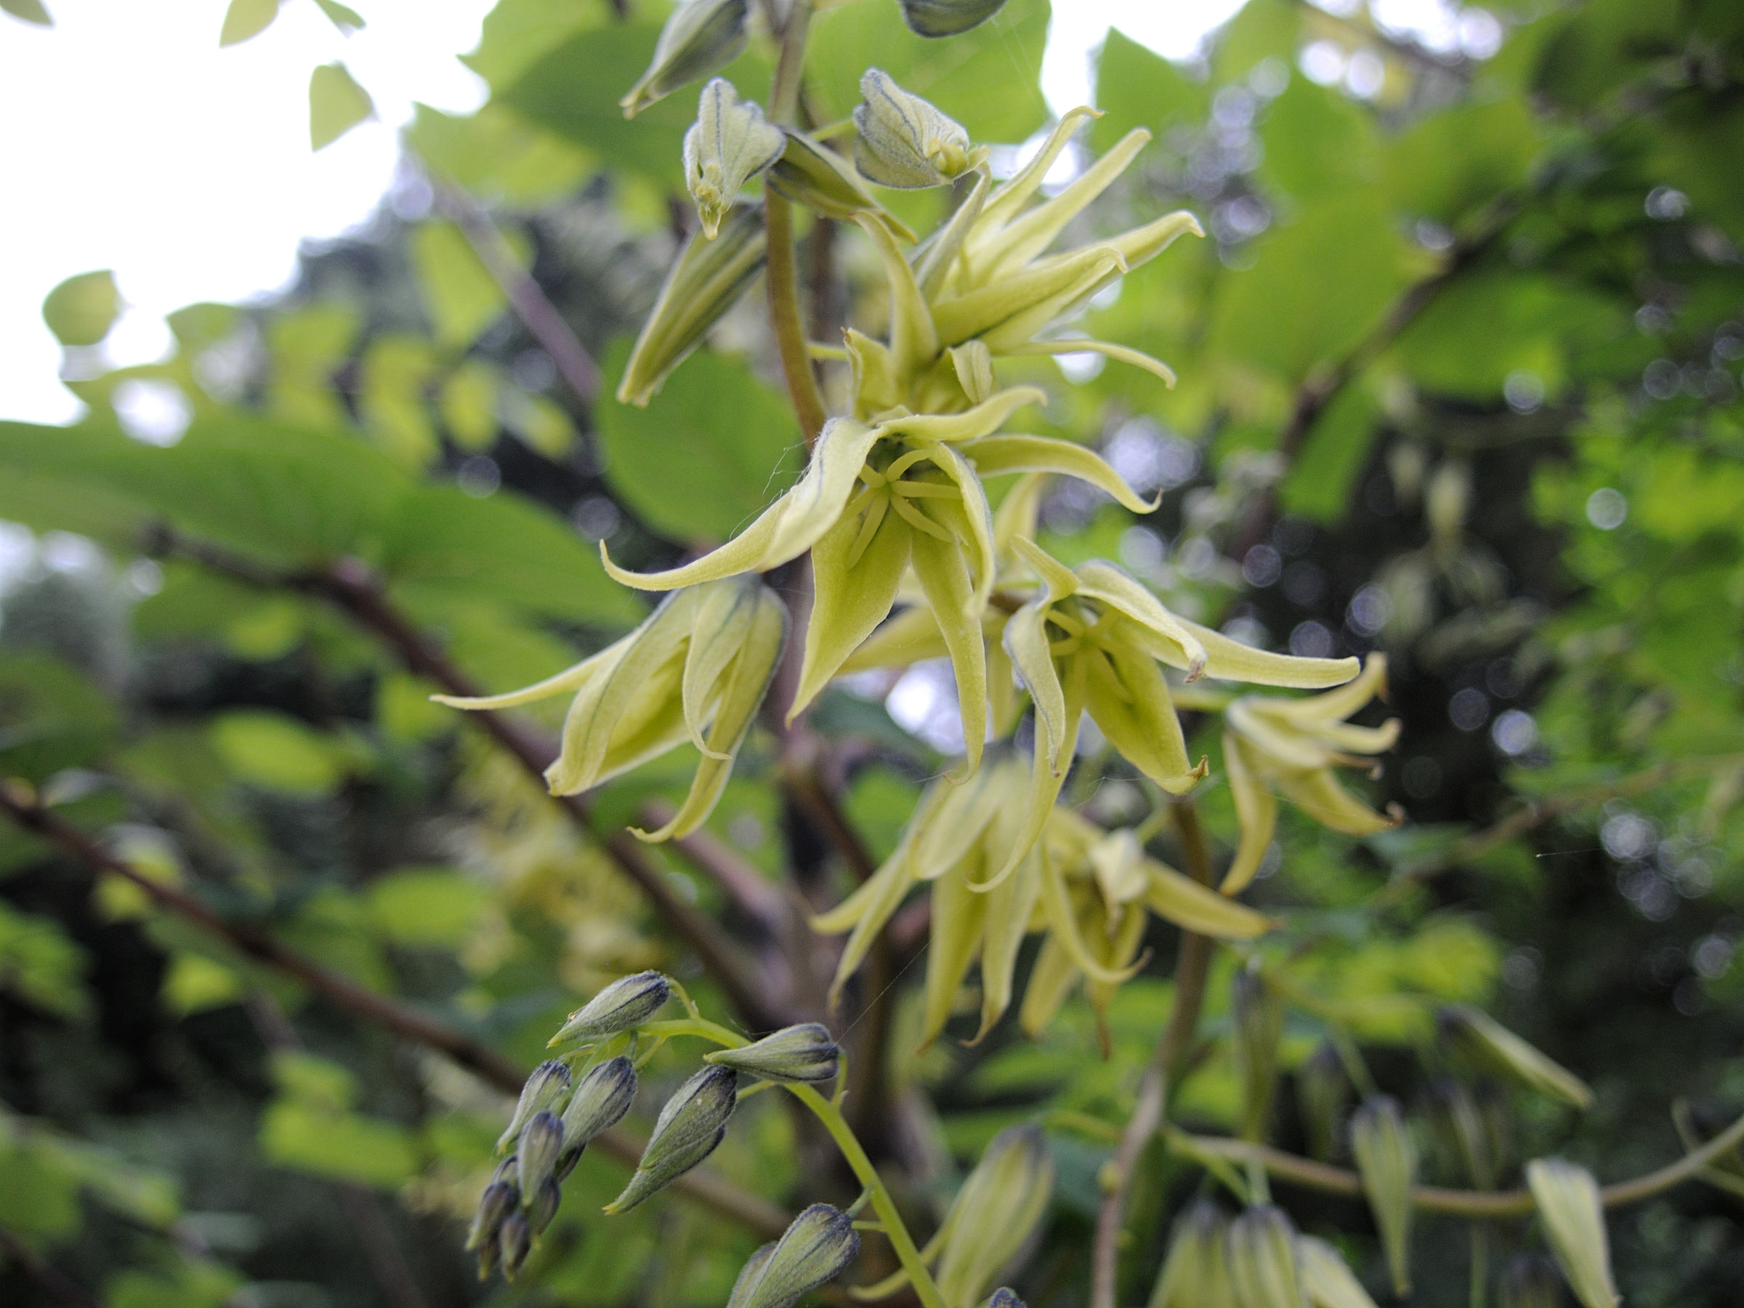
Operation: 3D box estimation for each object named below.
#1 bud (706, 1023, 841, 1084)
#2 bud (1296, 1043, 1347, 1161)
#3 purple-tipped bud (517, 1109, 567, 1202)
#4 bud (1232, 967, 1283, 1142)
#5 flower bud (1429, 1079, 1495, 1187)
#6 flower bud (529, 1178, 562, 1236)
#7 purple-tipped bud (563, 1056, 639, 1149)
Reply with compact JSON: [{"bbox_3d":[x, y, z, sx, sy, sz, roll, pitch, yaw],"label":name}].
[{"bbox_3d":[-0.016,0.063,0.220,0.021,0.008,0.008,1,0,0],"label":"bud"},{"bbox_3d":[0.102,0.102,0.320,0.011,0.029,0.011,5,0,0],"label":"bud"},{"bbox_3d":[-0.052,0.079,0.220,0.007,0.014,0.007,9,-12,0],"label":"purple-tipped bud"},{"bbox_3d":[0.079,0.083,0.290,0.010,0.037,0.010,0,0,0],"label":"bud"},{"bbox_3d":[0.137,0.111,0.325,0.013,0.028,0.013,-21,0,0],"label":"flower bud"},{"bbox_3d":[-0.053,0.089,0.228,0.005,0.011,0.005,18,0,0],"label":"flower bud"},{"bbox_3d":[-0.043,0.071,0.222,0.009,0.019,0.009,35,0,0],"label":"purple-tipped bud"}]

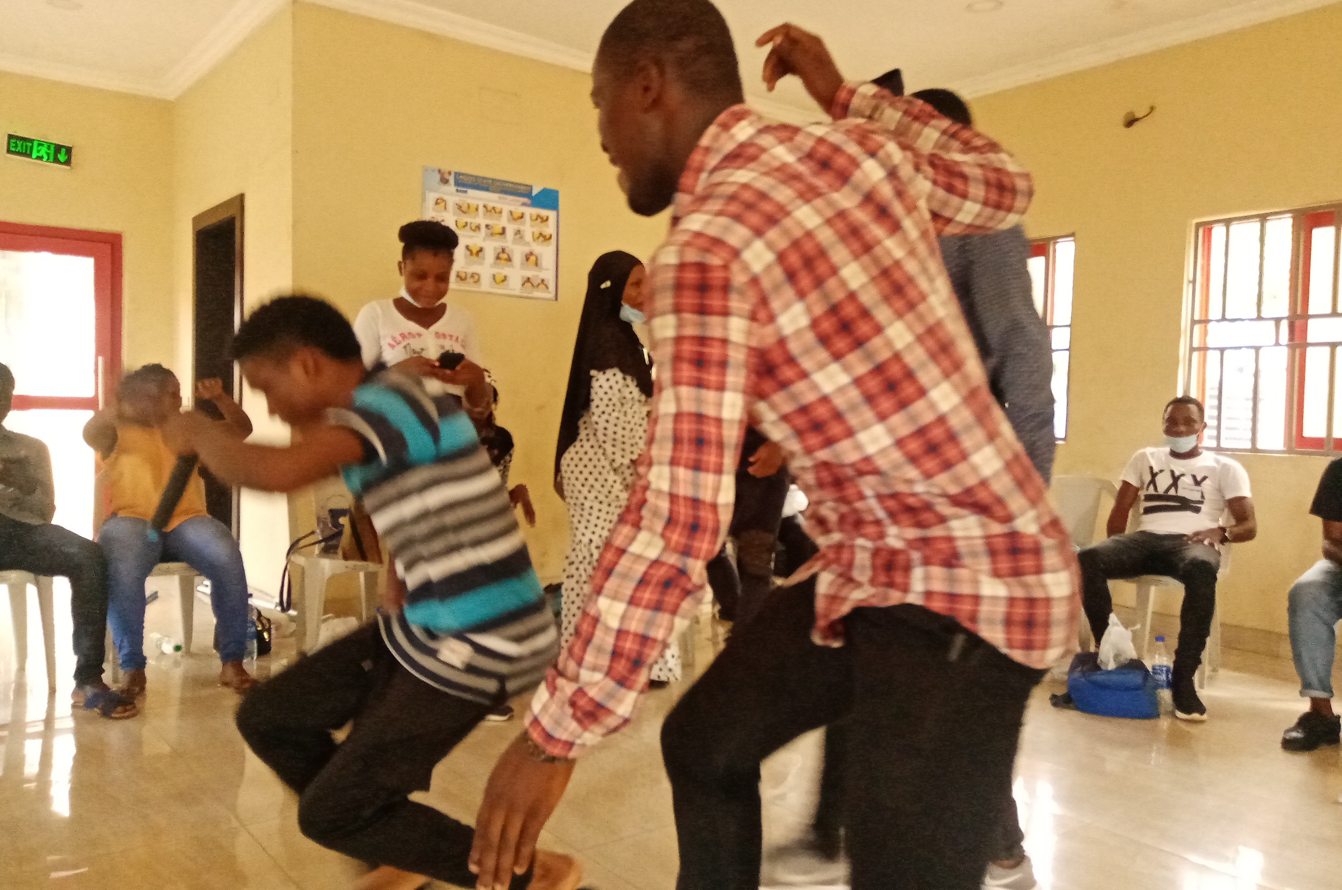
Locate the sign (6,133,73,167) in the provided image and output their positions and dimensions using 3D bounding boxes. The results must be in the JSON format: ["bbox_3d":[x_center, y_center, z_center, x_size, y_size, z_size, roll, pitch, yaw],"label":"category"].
[{"bbox_3d":[-3.664,-1.707,5.850,0.335,0.130,0.030,6,-1,-37],"label":"sign"}]

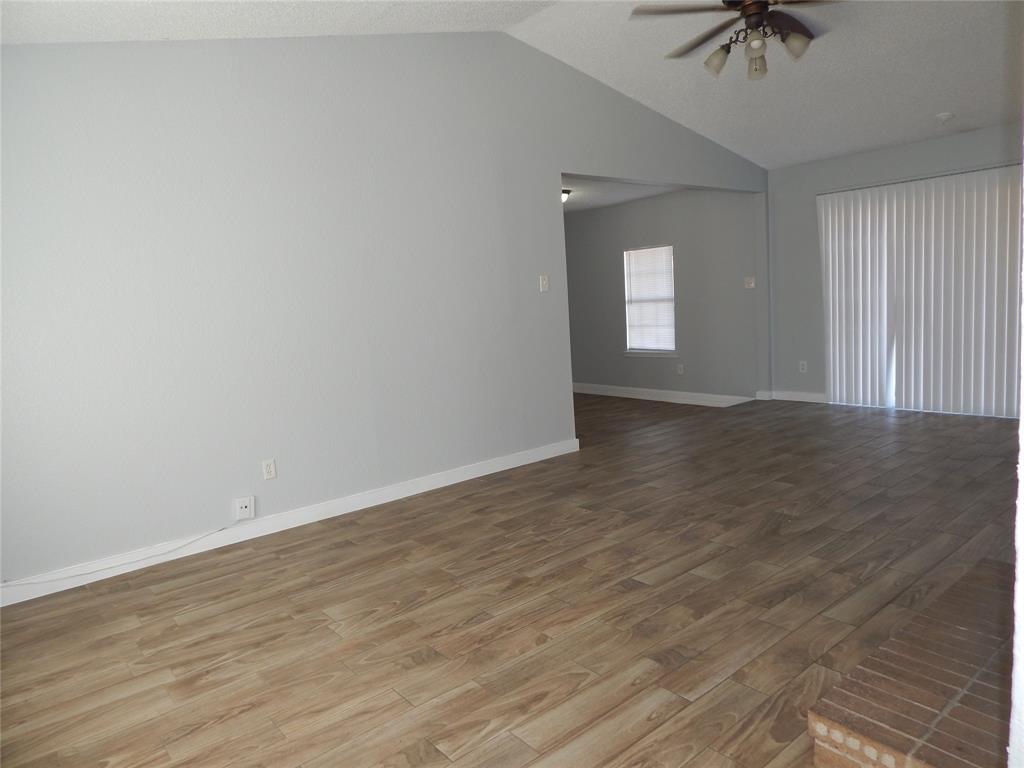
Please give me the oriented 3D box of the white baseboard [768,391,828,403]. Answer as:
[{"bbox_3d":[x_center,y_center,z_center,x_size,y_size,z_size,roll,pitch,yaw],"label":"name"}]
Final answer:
[{"bbox_3d":[3.064,0.138,7.248,0.018,0.097,0.626,-10,9,-39],"label":"white baseboard"}]

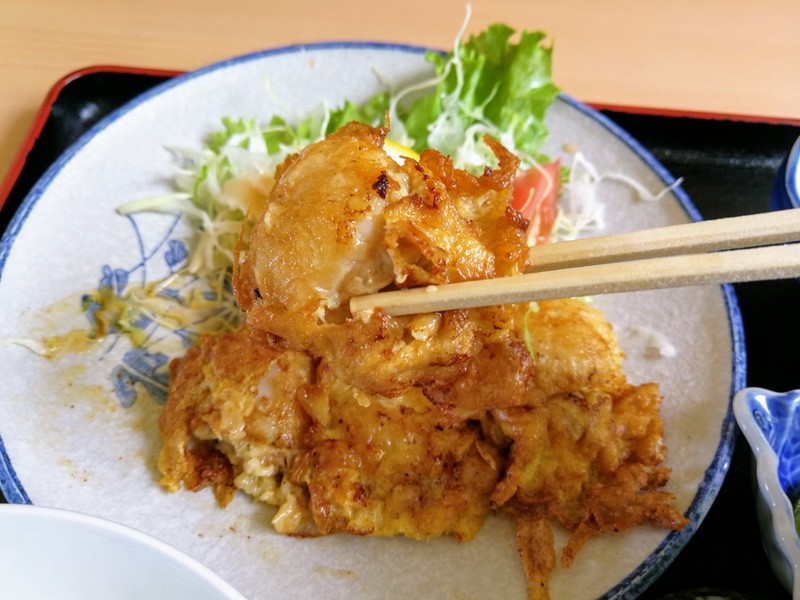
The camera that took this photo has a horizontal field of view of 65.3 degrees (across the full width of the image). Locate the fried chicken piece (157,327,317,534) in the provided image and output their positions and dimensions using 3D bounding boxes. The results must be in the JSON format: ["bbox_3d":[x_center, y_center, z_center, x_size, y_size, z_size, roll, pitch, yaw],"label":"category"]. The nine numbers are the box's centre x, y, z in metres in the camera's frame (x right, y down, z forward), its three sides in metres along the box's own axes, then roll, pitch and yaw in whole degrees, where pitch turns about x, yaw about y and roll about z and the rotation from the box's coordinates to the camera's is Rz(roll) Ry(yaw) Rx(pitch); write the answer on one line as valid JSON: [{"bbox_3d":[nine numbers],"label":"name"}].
[{"bbox_3d":[-0.040,0.033,0.170,0.041,0.025,0.047,5,55,0],"label":"fried chicken piece"}]

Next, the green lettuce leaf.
[{"bbox_3d":[0.031,-0.076,0.237,0.060,0.038,0.042,5,55,0],"label":"green lettuce leaf"}]

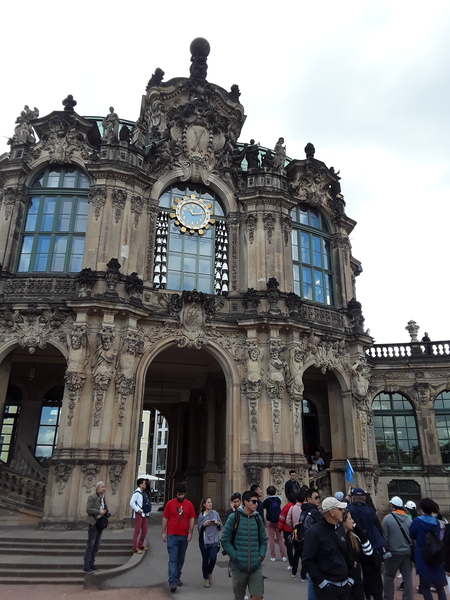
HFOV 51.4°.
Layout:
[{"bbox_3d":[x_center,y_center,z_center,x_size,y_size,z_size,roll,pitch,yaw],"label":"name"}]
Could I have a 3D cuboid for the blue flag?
[{"bbox_3d":[2.521,3.435,9.405,0.200,0.480,0.130,1,-21,0],"label":"blue flag"}]

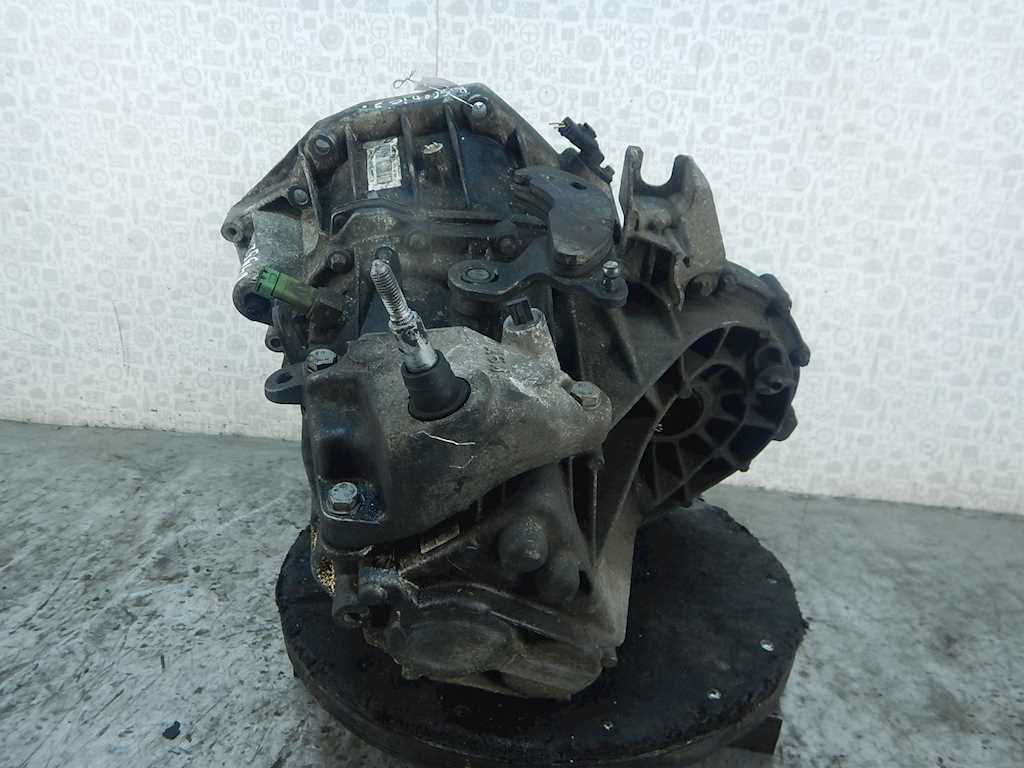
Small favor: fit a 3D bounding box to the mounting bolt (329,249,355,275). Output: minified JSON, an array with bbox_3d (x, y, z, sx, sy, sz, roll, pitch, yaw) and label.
[{"bbox_3d":[-0.139,-0.100,0.580,0.018,0.018,0.012,-8,40,-7],"label":"mounting bolt"}]

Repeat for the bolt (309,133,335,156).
[{"bbox_3d":[-0.162,-0.204,0.605,0.018,0.018,0.012,-8,40,-7],"label":"bolt"}]

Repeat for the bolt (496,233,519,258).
[{"bbox_3d":[-0.004,-0.117,0.600,0.018,0.018,0.012,-8,40,-7],"label":"bolt"}]

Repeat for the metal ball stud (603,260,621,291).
[{"bbox_3d":[0.081,-0.088,0.575,0.013,0.026,0.013,-1,38,1],"label":"metal ball stud"}]

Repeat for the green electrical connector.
[{"bbox_3d":[-0.180,-0.076,0.567,0.044,0.020,0.020,16,38,-9],"label":"green electrical connector"}]

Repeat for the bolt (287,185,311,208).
[{"bbox_3d":[-0.184,-0.162,0.615,0.018,0.018,0.012,-8,40,-7],"label":"bolt"}]

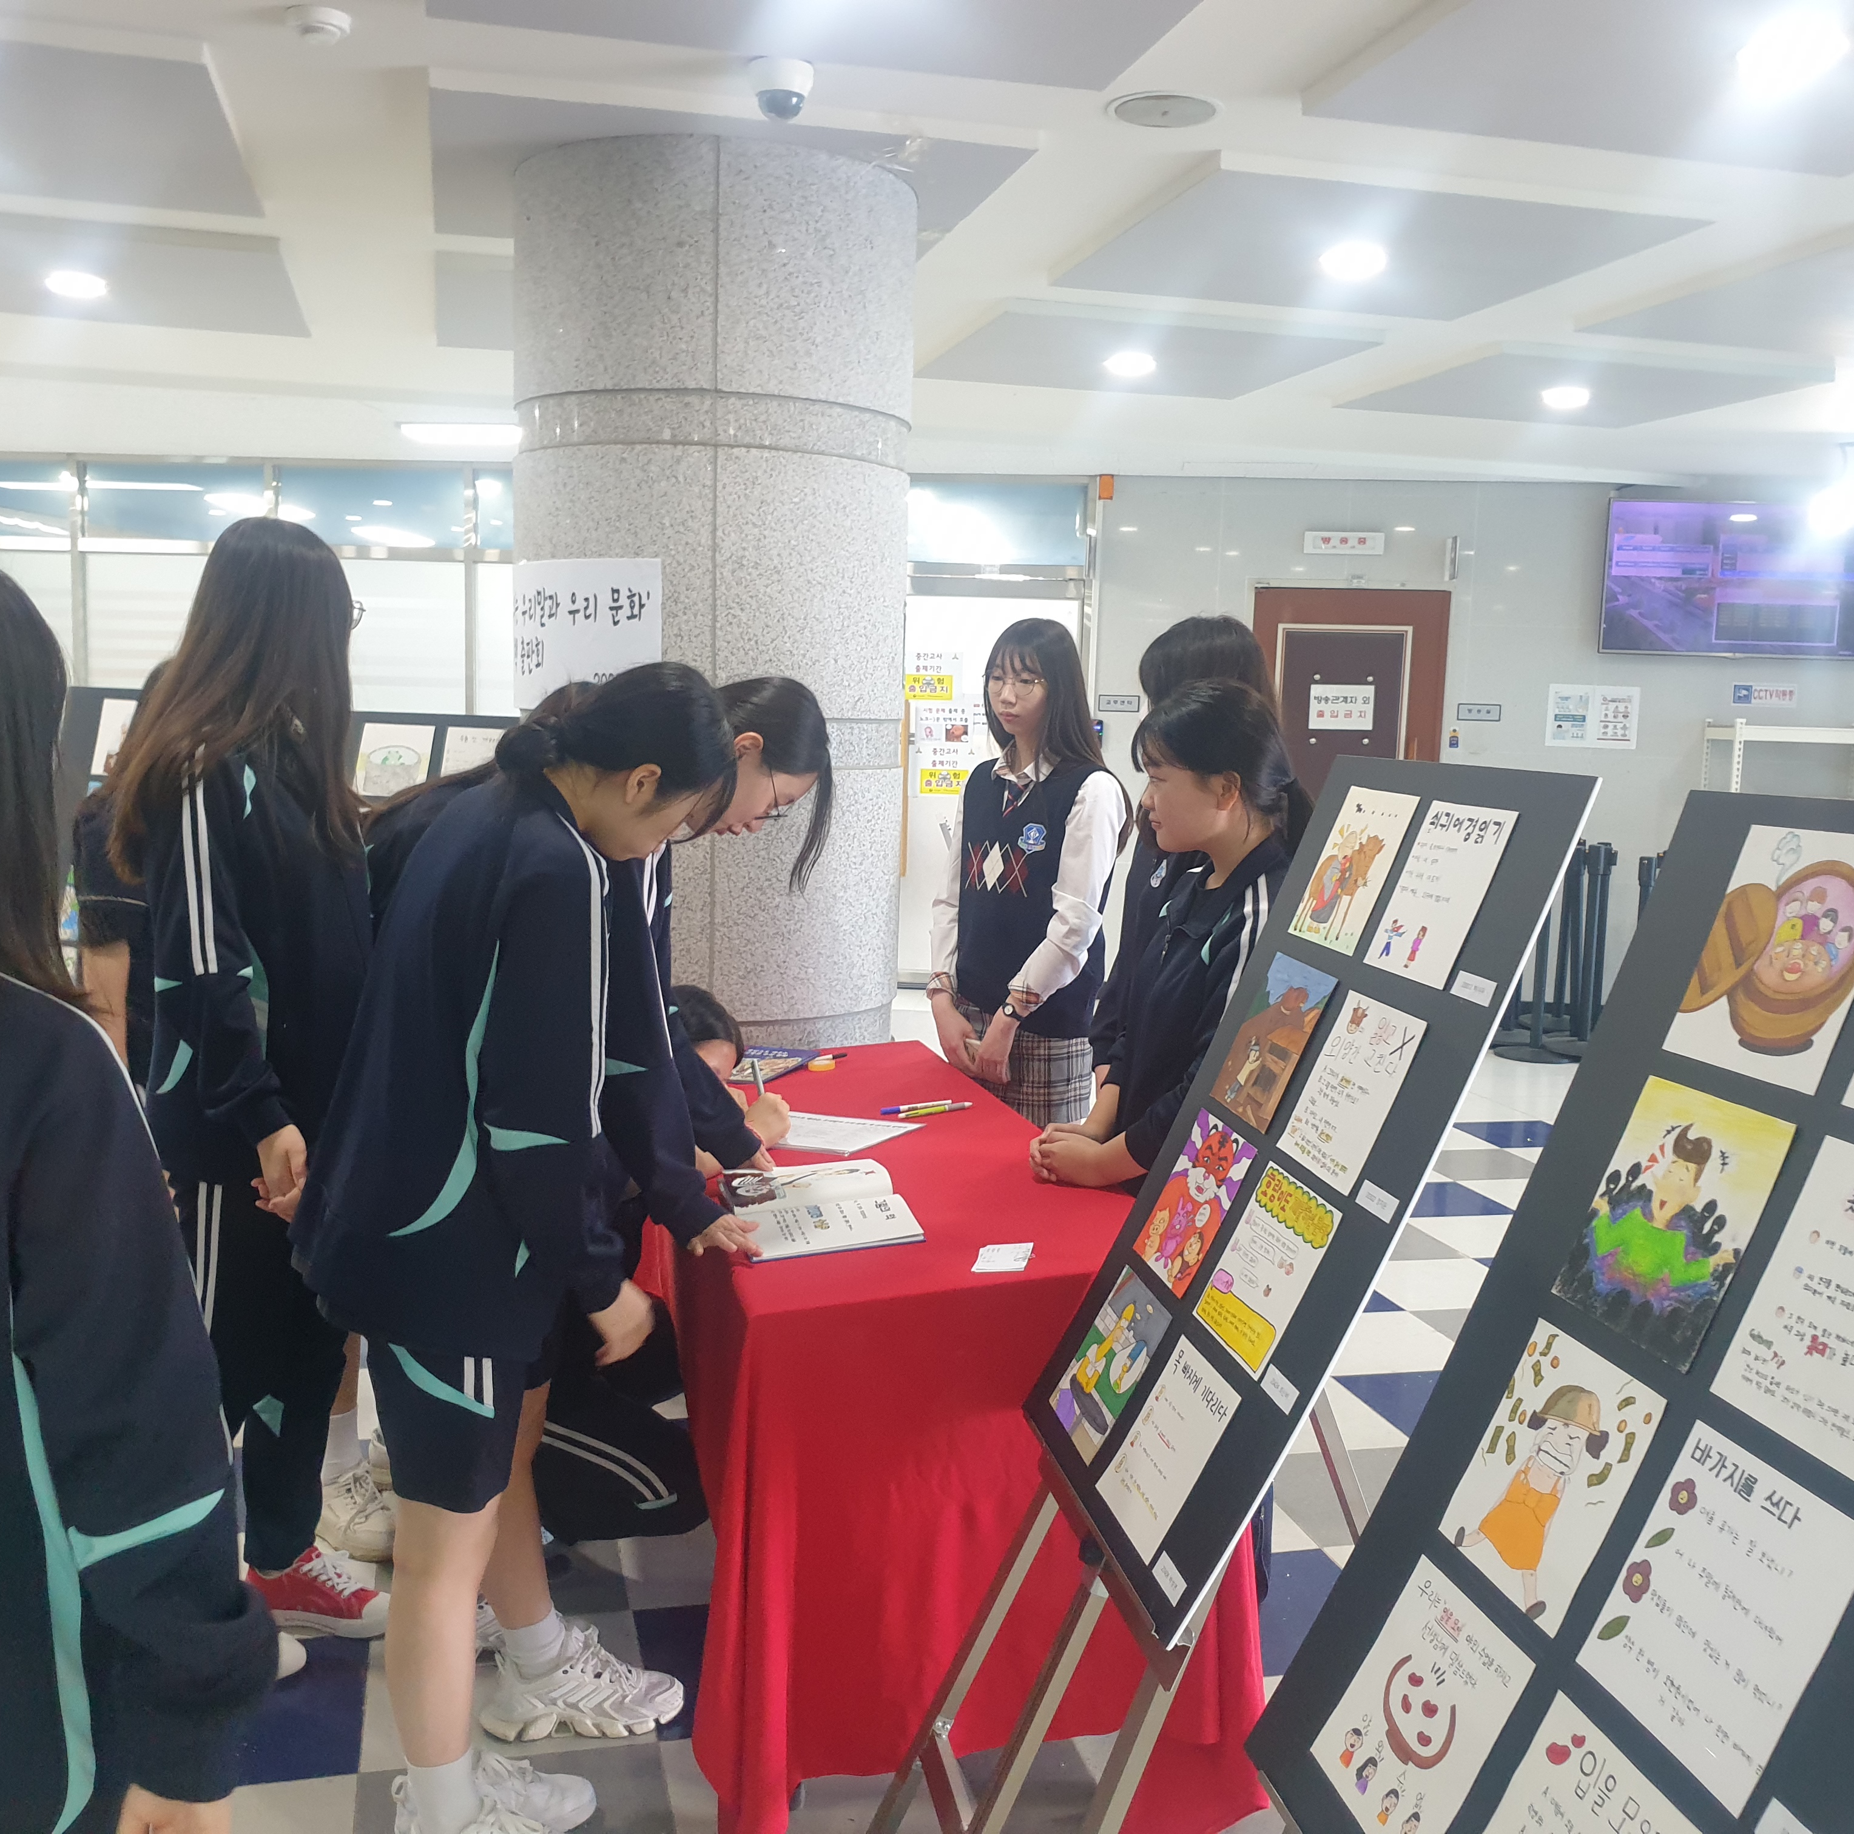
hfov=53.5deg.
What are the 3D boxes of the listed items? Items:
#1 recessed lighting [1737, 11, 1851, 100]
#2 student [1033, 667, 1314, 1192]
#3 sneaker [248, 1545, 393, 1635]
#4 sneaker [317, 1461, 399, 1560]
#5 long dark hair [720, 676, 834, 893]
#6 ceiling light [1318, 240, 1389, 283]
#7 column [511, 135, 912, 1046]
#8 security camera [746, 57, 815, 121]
[{"bbox_3d":[1.546,-1.549,3.283,0.180,0.040,0.180,0,6,-13],"label":"recessed lighting"},{"bbox_3d":[0.390,0.388,2.836,0.480,1.520,0.430,0,6,-16],"label":"student"},{"bbox_3d":[-0.945,1.056,2.895,0.260,0.110,0.100,3,6,9],"label":"sneaker"},{"bbox_3d":[-0.997,1.022,3.211,0.100,0.110,0.260,-4,8,-39],"label":"sneaker"},{"bbox_3d":[-0.250,-0.199,2.750,0.240,0.320,0.200,1,6,-5],"label":"long dark hair"},{"bbox_3d":[1.112,-1.722,4.791,0.180,0.040,0.180,0,6,-13],"label":"ceiling light"},{"bbox_3d":[-0.527,-0.387,4.498,0.940,2.660,0.940,1,6,-7],"label":"column"},{"bbox_3d":[-0.282,-1.597,3.550,0.125,0.100,0.125,0,6,-13],"label":"security camera"}]

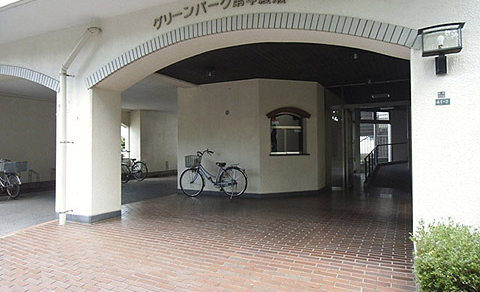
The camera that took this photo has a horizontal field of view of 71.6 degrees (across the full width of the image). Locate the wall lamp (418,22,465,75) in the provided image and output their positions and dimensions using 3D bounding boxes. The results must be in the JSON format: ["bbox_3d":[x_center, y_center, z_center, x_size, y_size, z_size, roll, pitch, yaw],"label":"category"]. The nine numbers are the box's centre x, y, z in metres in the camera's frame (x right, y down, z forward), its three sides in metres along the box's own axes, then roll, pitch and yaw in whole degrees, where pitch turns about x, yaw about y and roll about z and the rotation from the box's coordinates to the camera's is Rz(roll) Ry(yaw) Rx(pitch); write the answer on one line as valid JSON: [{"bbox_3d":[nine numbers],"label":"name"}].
[{"bbox_3d":[1.832,-0.870,3.029,0.362,0.414,0.230,-1,0,26],"label":"wall lamp"}]

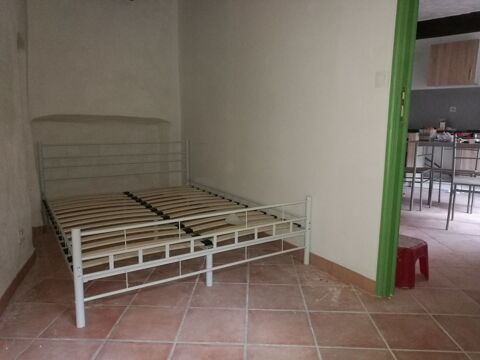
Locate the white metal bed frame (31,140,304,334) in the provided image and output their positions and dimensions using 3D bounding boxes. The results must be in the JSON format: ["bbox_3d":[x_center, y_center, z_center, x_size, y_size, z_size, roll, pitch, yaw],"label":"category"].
[{"bbox_3d":[-0.651,0.131,2.888,1.458,0.764,1.935,-5,11,-31],"label":"white metal bed frame"}]

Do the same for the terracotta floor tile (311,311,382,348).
[{"bbox_3d":[0.499,0.711,1.778,0.305,0.010,0.303,1,9,2],"label":"terracotta floor tile"}]

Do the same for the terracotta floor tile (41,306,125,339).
[{"bbox_3d":[-0.744,0.693,1.830,0.305,0.010,0.303,1,9,2],"label":"terracotta floor tile"}]

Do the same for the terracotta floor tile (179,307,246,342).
[{"bbox_3d":[-0.122,0.702,1.804,0.305,0.010,0.303,1,9,2],"label":"terracotta floor tile"}]

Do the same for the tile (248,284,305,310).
[{"bbox_3d":[0.202,0.657,2.096,0.305,0.010,0.303,1,9,2],"label":"tile"}]

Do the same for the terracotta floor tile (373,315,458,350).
[{"bbox_3d":[0.810,0.716,1.765,0.305,0.010,0.303,1,9,2],"label":"terracotta floor tile"}]

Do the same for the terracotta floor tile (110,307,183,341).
[{"bbox_3d":[-0.433,0.698,1.817,0.305,0.010,0.303,1,9,2],"label":"terracotta floor tile"}]

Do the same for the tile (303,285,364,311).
[{"bbox_3d":[0.512,0.662,2.083,0.305,0.010,0.303,1,9,2],"label":"tile"}]

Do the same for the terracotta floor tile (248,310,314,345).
[{"bbox_3d":[0.188,0.707,1.791,0.305,0.010,0.303,1,9,2],"label":"terracotta floor tile"}]

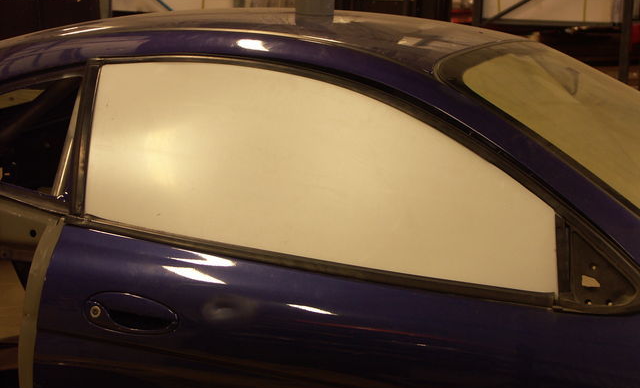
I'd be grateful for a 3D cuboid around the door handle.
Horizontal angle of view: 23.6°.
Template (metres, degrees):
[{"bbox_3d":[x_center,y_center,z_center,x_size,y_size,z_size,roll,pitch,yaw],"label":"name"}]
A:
[{"bbox_3d":[-0.349,0.220,2.840,0.197,0.074,0.040,6,14,19],"label":"door handle"}]

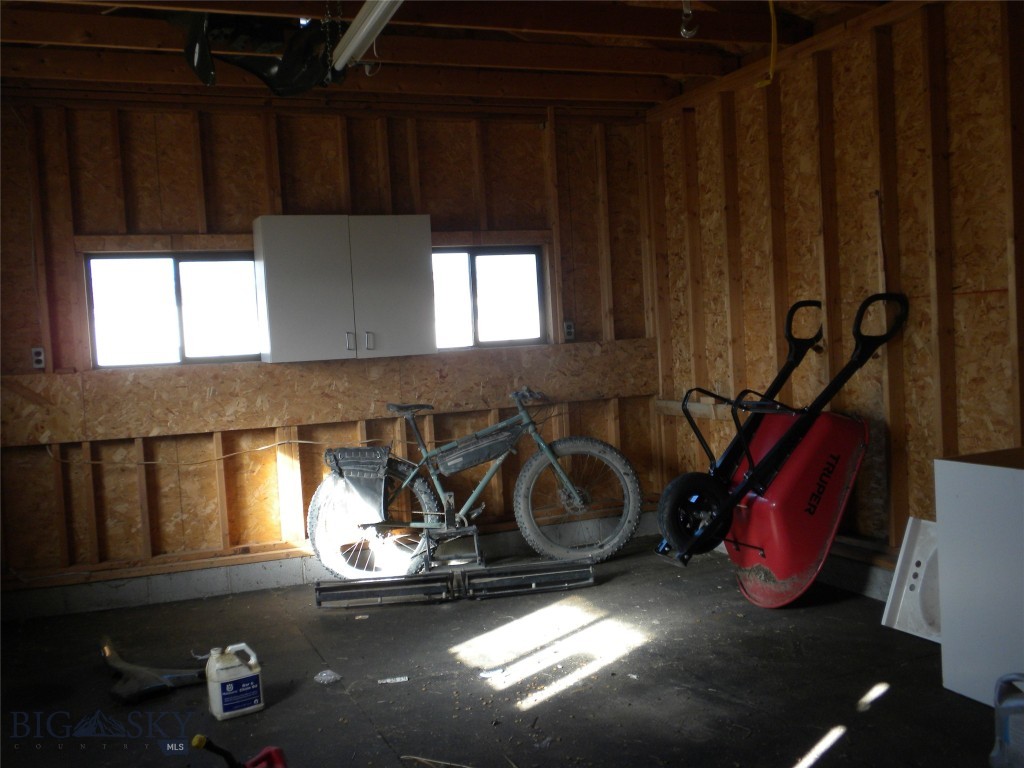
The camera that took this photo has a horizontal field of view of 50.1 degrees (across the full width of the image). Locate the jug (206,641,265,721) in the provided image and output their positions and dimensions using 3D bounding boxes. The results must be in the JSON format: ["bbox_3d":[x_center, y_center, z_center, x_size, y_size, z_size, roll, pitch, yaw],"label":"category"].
[{"bbox_3d":[-1.008,1.067,3.973,0.185,0.243,0.125,-5,3,-37],"label":"jug"}]

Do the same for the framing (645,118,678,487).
[{"bbox_3d":[0.953,-0.444,6.889,0.089,2.406,0.038,-4,3,-22],"label":"framing"}]

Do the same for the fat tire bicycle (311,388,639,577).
[{"bbox_3d":[-0.195,0.556,6.069,1.870,1.035,0.700,-4,2,-13],"label":"fat tire bicycle"}]

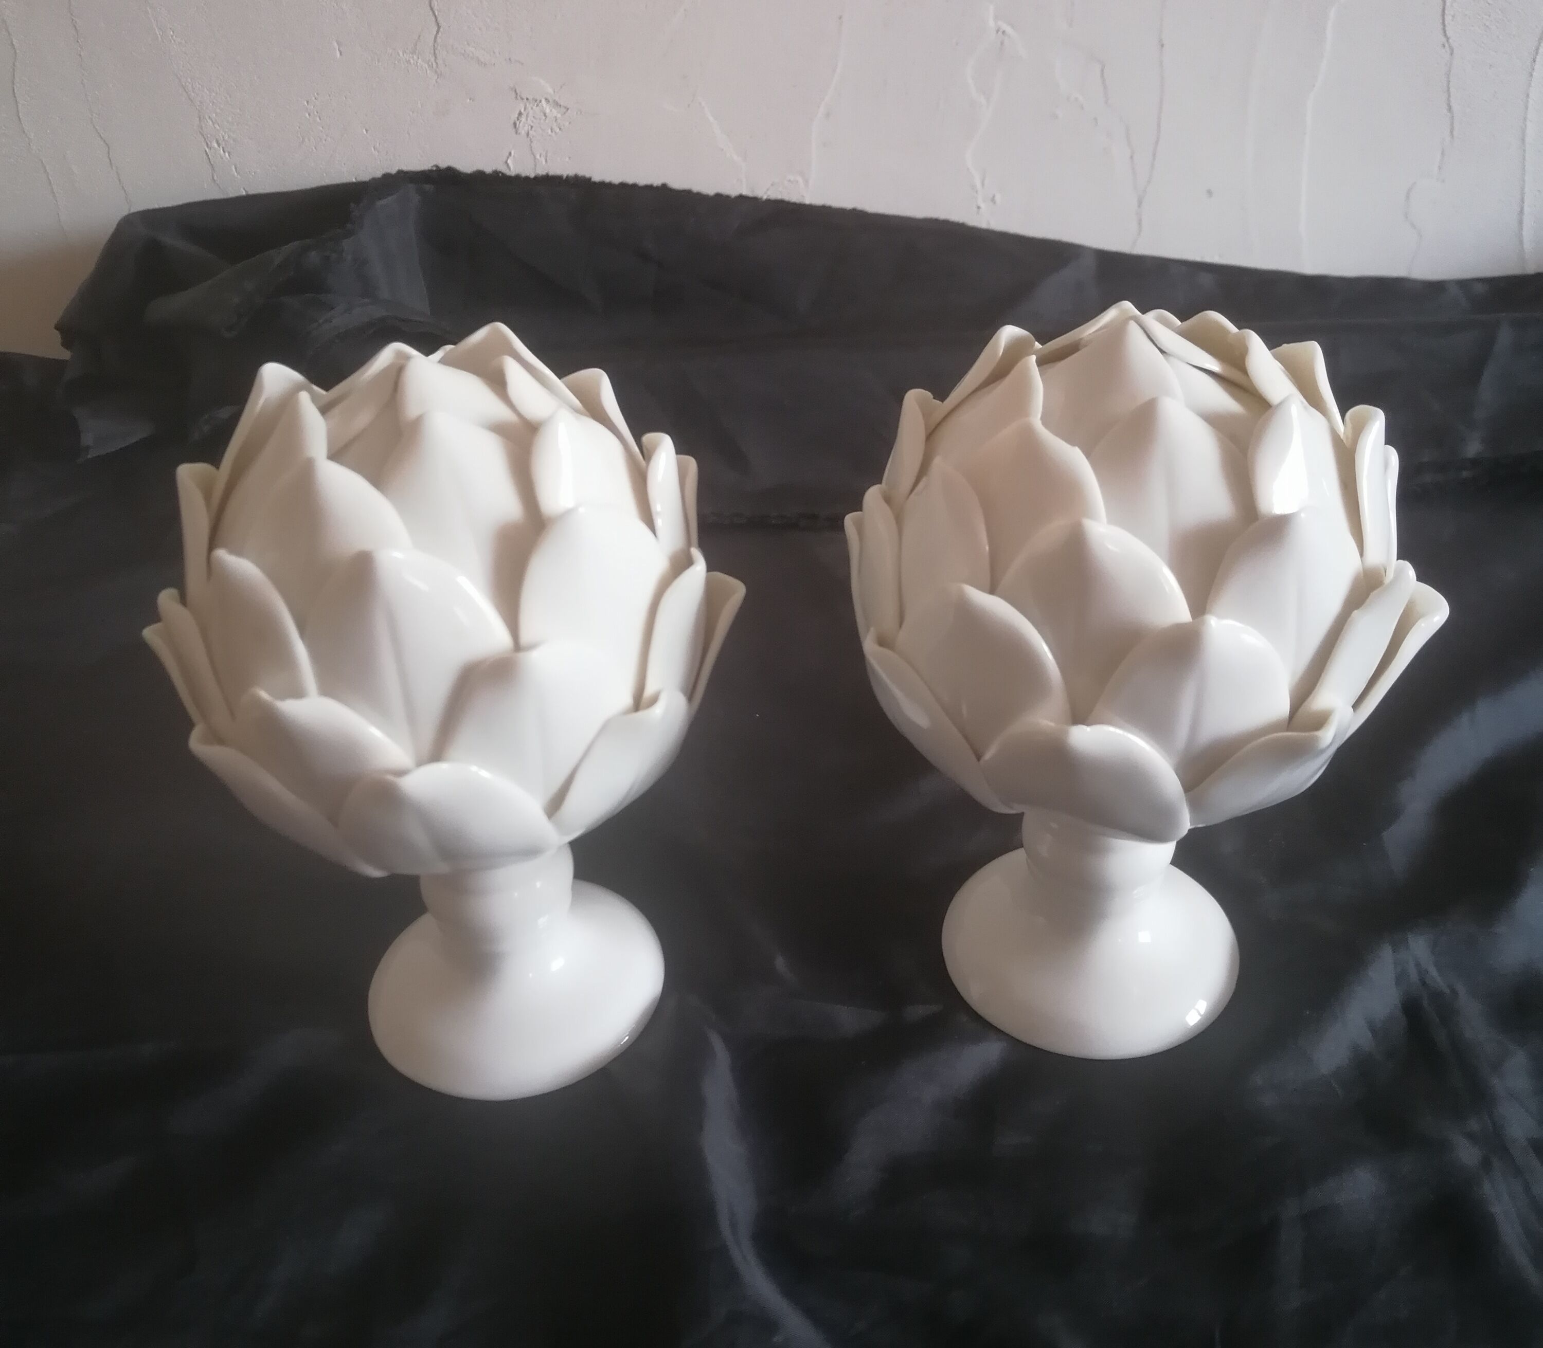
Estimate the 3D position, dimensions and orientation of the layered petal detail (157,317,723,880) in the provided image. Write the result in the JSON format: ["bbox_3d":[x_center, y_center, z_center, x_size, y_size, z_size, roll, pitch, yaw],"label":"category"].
[{"bbox_3d":[-0.093,-0.019,0.463,0.167,0.142,0.167,-3,36,0],"label":"layered petal detail"}]

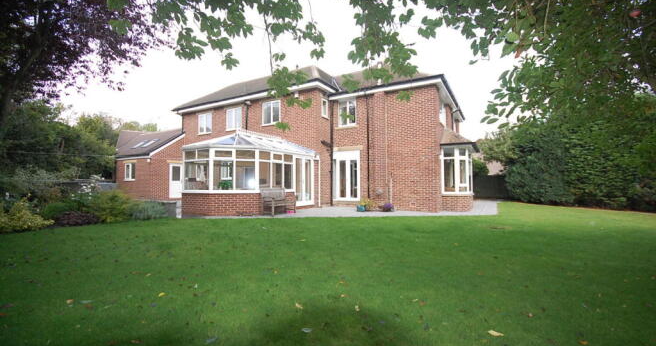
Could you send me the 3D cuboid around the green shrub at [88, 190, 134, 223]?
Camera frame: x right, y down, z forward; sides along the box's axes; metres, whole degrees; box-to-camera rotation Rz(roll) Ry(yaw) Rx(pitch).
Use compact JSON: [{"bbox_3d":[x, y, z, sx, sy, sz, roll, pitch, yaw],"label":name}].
[{"bbox_3d":[-7.050,0.980,8.900,1.300,1.000,1.100,0,-1,0],"label":"green shrub"}]

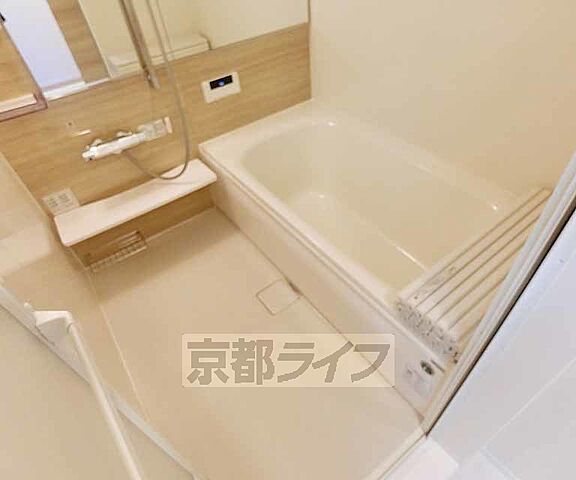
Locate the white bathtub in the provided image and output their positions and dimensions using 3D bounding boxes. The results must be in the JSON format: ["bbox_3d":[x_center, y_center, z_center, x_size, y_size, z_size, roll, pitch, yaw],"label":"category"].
[{"bbox_3d":[0.299,-0.140,1.615,0.839,0.426,1.550,-31,49,-22],"label":"white bathtub"}]

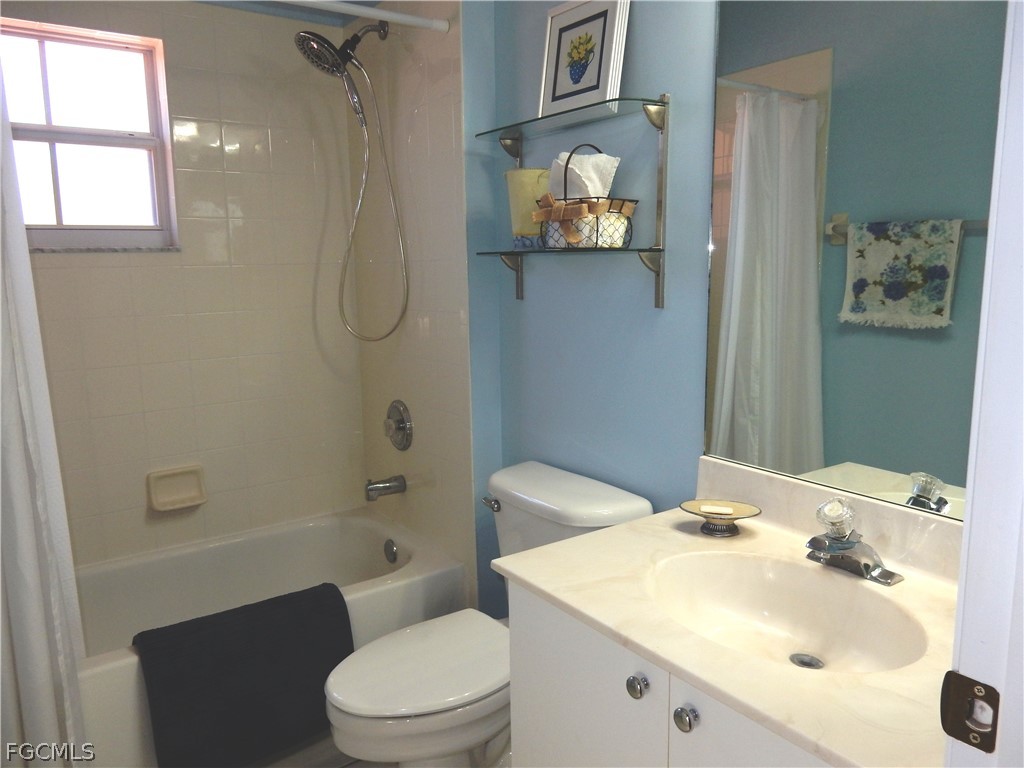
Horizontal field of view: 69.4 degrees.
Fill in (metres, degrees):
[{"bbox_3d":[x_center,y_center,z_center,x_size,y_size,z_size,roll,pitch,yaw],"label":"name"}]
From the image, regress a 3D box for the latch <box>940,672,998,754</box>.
[{"bbox_3d":[0.386,0.274,0.623,0.010,0.058,0.043,-7,11,-35],"label":"latch"}]

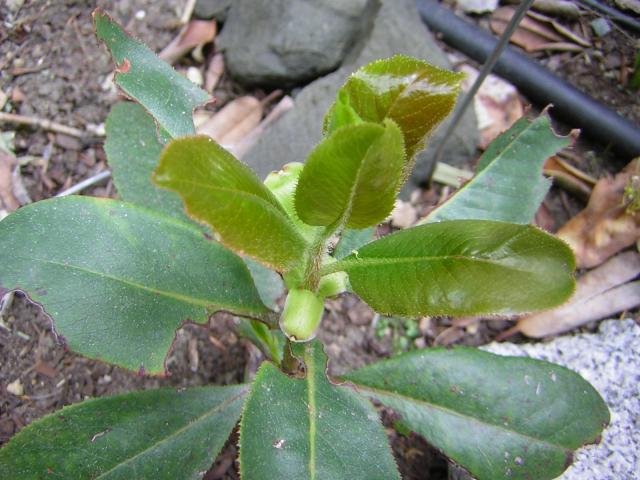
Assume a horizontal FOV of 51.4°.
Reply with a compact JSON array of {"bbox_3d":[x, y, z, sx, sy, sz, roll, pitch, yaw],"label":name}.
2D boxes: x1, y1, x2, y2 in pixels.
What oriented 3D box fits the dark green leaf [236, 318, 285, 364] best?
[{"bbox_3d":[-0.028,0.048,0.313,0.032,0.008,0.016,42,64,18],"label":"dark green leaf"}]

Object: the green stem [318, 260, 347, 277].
[{"bbox_3d":[0.005,0.011,0.261,0.011,0.005,0.005,-11,55,15],"label":"green stem"}]

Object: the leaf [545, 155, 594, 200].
[{"bbox_3d":[0.155,-0.038,0.414,0.036,0.010,0.013,39,63,21],"label":"leaf"}]

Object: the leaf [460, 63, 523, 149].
[{"bbox_3d":[0.116,-0.089,0.446,0.040,0.016,0.070,15,57,7],"label":"leaf"}]

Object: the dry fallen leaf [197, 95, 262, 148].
[{"bbox_3d":[-0.058,-0.077,0.434,0.029,0.010,0.053,38,63,20],"label":"dry fallen leaf"}]

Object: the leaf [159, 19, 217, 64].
[{"bbox_3d":[-0.095,-0.139,0.471,0.020,0.012,0.051,40,63,21],"label":"leaf"}]

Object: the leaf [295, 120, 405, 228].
[{"bbox_3d":[0.012,-0.024,0.249,0.036,0.042,0.018,10,18,-2],"label":"leaf"}]

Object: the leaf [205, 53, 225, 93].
[{"bbox_3d":[-0.073,-0.115,0.458,0.011,0.005,0.041,4,57,0],"label":"leaf"}]

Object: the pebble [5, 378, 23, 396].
[{"bbox_3d":[-0.178,0.086,0.390,0.010,0.007,0.009,0,53,0],"label":"pebble"}]

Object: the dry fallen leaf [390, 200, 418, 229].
[{"bbox_3d":[0.050,-0.015,0.399,0.015,0.007,0.022,26,59,14],"label":"dry fallen leaf"}]

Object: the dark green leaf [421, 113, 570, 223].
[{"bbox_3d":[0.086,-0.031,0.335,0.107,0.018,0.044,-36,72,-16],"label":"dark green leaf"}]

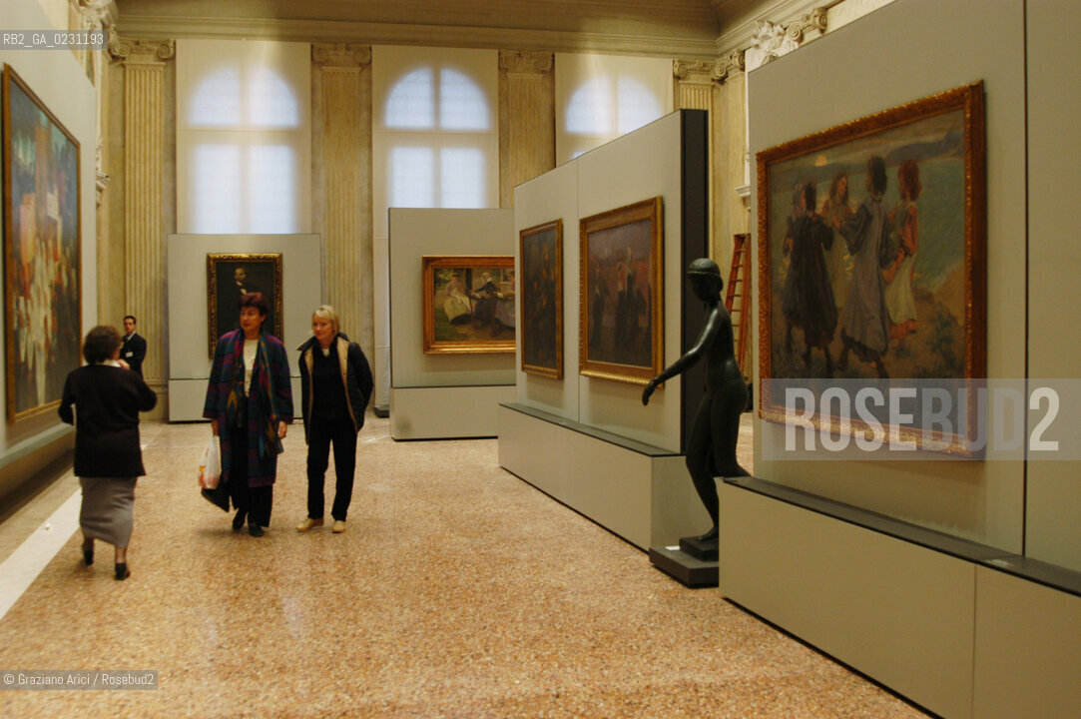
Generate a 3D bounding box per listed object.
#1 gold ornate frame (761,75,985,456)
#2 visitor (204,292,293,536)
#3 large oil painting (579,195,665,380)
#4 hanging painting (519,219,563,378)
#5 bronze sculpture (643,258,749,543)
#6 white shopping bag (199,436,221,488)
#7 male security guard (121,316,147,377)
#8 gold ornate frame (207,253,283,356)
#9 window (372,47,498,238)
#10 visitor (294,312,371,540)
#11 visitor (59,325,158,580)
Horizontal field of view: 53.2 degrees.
[{"bbox_3d":[1.450,-0.365,5.027,0.070,1.460,1.740,-1,2,-16],"label":"gold ornate frame"},{"bbox_3d":[-2.174,0.393,8.055,0.600,1.787,0.450,-1,2,-15],"label":"visitor"},{"bbox_3d":[0.618,-0.514,8.537,0.080,1.330,1.867,-1,2,-15],"label":"large oil painting"},{"bbox_3d":[0.015,-0.591,10.847,0.070,1.492,1.507,-1,2,-15],"label":"hanging painting"},{"bbox_3d":[1.031,0.251,6.760,0.740,1.765,0.450,-1,2,-10],"label":"bronze sculpture"},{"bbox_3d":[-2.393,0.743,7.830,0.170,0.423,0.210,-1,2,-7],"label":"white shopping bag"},{"bbox_3d":[-5.514,0.246,14.516,0.500,1.658,0.340,0,2,13],"label":"male security guard"},{"bbox_3d":[-4.501,-0.798,16.502,1.118,1.634,0.100,-1,2,-12],"label":"gold ornate frame"},{"bbox_3d":[-1.677,-3.455,17.335,2.025,3.039,0.200,-1,2,-12],"label":"window"},{"bbox_3d":[-1.513,0.432,7.974,0.530,1.651,0.370,0,2,9],"label":"visitor"},{"bbox_3d":[-2.736,0.556,6.836,0.560,1.560,0.450,-1,2,-12],"label":"visitor"}]

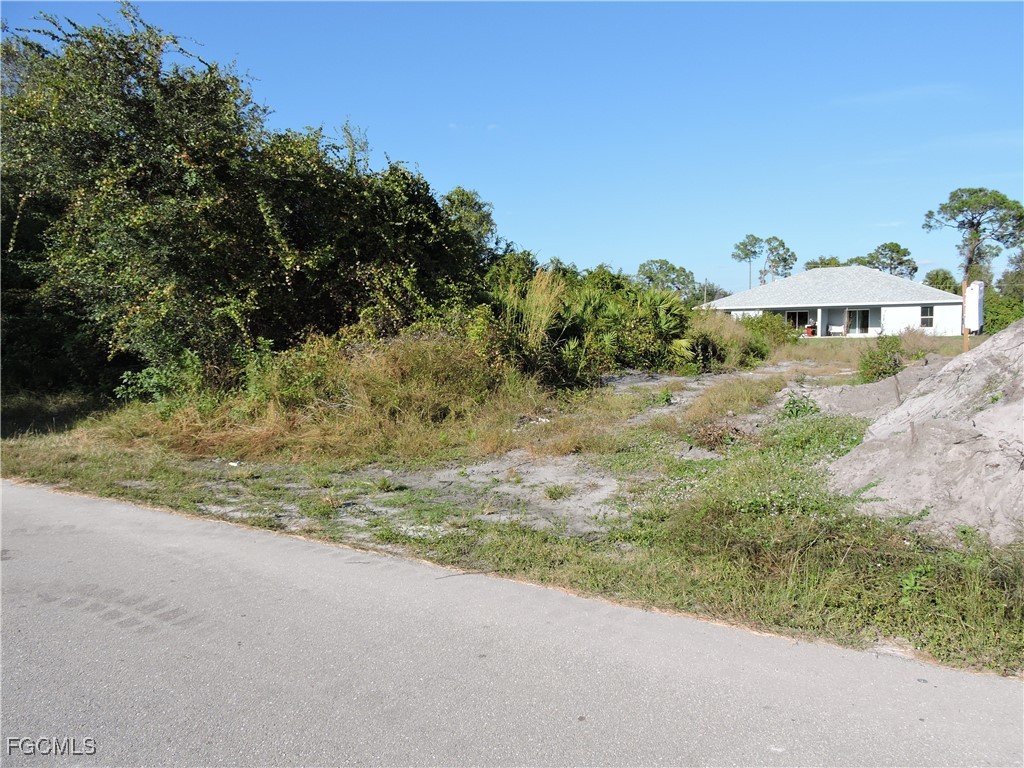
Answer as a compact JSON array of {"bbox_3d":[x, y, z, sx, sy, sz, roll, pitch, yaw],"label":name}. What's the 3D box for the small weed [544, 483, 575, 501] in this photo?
[{"bbox_3d":[0.458,1.037,6.850,0.275,0.134,0.250,0,4,4],"label":"small weed"}]

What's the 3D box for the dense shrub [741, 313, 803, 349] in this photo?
[{"bbox_3d":[11.331,-2.250,31.006,2.572,1.722,2.500,1,5,20],"label":"dense shrub"}]

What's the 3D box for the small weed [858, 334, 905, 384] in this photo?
[{"bbox_3d":[9.159,-0.632,17.600,1.083,1.159,1.000,2,5,27],"label":"small weed"}]

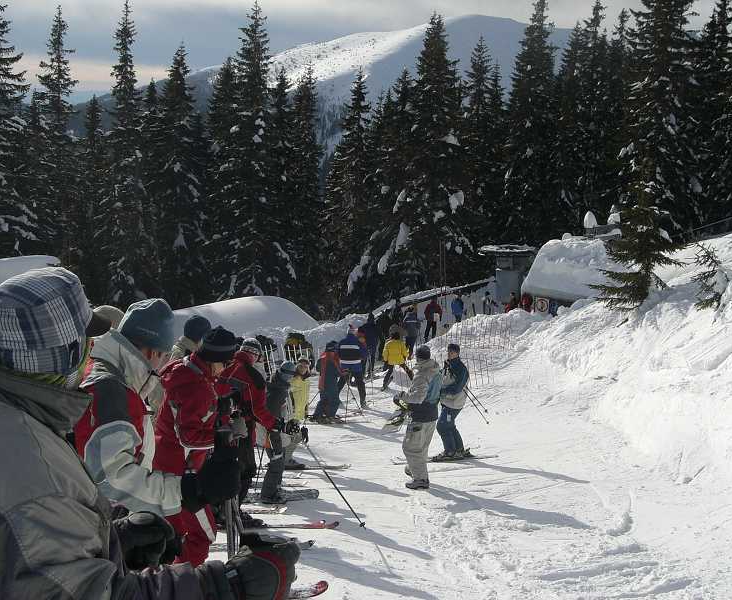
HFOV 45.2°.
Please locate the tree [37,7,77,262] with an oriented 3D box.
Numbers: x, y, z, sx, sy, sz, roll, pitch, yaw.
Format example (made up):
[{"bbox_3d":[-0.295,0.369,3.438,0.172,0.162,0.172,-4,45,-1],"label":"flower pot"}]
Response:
[{"bbox_3d":[-15.810,-7.070,45.000,3.000,16.140,3.000,0,0,0],"label":"tree"}]

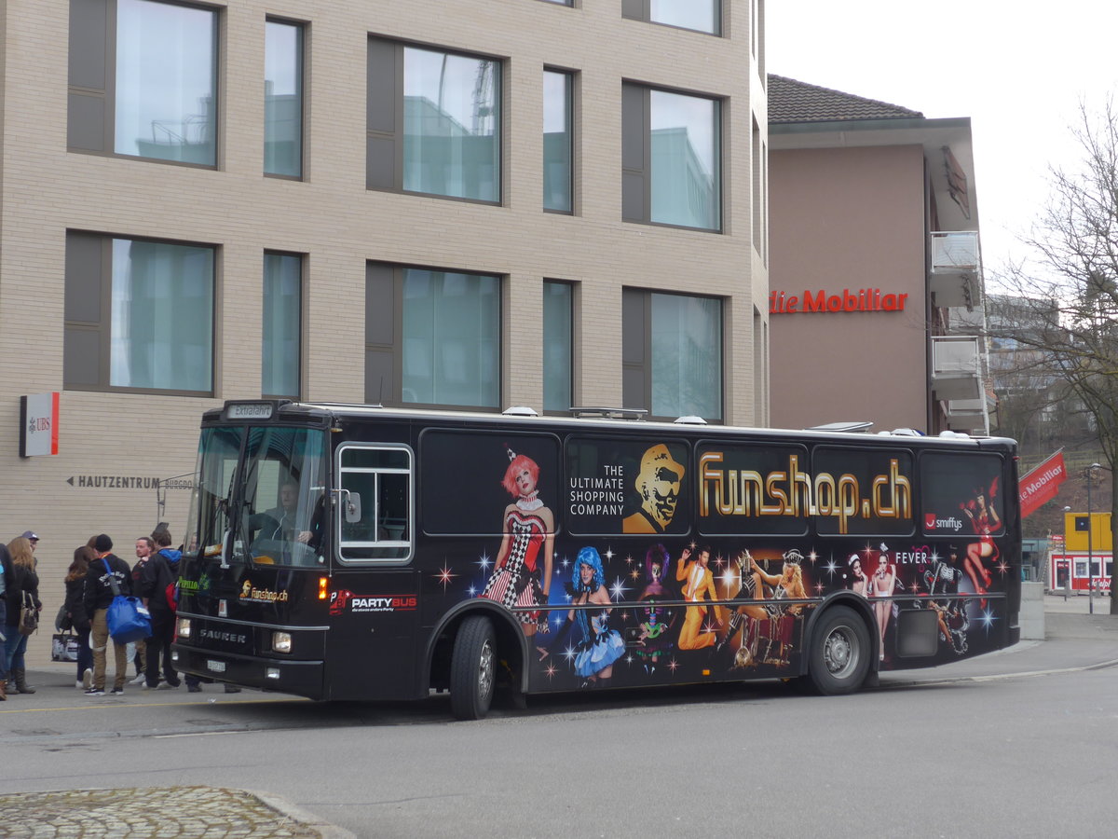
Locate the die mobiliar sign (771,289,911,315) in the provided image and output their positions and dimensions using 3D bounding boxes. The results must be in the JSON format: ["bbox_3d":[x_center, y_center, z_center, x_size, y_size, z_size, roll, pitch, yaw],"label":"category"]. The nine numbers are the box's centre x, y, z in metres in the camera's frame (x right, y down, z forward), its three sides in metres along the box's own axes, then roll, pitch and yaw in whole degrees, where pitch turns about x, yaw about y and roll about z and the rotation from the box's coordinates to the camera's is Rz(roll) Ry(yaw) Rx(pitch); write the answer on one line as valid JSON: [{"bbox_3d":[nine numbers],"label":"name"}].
[{"bbox_3d":[7.236,-3.069,55.500,3.720,0.620,0.150,-1,-5,11],"label":"die mobiliar sign"}]

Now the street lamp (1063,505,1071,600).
[{"bbox_3d":[28.621,7.552,120.000,0.500,5.350,0.380,0,-5,6],"label":"street lamp"}]

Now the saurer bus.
[{"bbox_3d":[0.926,1.585,24.422,11.350,3.120,2.400,3,-2,-42],"label":"saurer bus"}]

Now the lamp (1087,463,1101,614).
[{"bbox_3d":[19.361,4.291,77.000,0.500,5.452,0.380,0,-5,6],"label":"lamp"}]

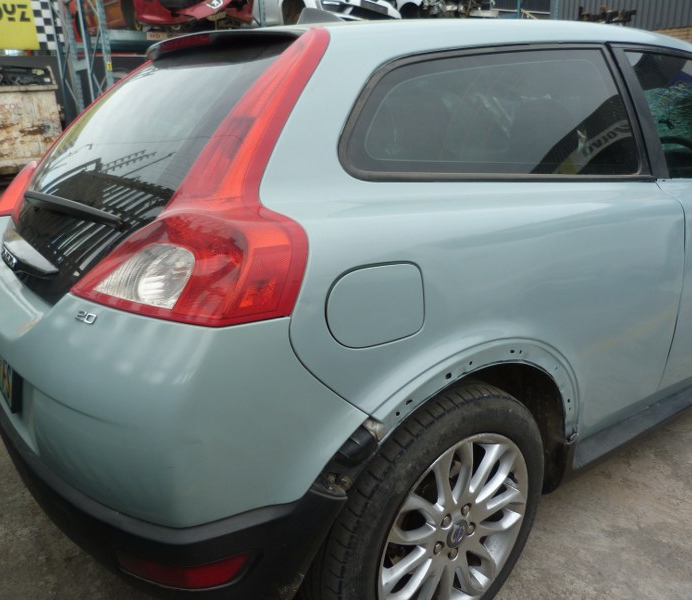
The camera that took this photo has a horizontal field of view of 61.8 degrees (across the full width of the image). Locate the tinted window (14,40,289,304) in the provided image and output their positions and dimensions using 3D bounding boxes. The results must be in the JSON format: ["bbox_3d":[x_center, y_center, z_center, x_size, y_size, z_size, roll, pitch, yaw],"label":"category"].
[{"bbox_3d":[-0.610,-0.350,1.416,1.080,0.180,0.670,21,73,49],"label":"tinted window"}]

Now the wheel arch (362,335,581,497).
[{"bbox_3d":[0.264,0.279,1.256,0.680,0.440,0.170,-15,22,-35],"label":"wheel arch"}]

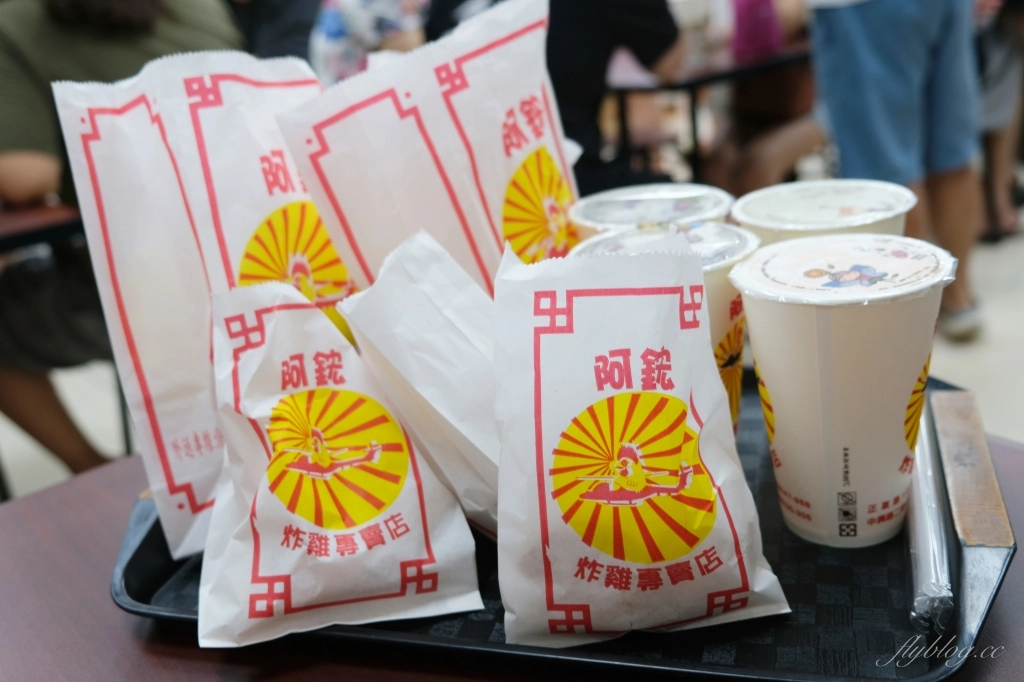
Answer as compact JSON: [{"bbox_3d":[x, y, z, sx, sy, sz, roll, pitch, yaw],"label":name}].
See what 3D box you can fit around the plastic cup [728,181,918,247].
[{"bbox_3d":[0.177,-0.016,0.516,0.095,0.127,0.095,-8,22,3],"label":"plastic cup"}]

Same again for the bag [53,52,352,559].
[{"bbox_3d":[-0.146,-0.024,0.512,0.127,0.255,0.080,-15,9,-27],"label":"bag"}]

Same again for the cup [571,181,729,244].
[{"bbox_3d":[0.090,-0.021,0.551,0.095,0.127,0.095,-8,22,3],"label":"cup"}]

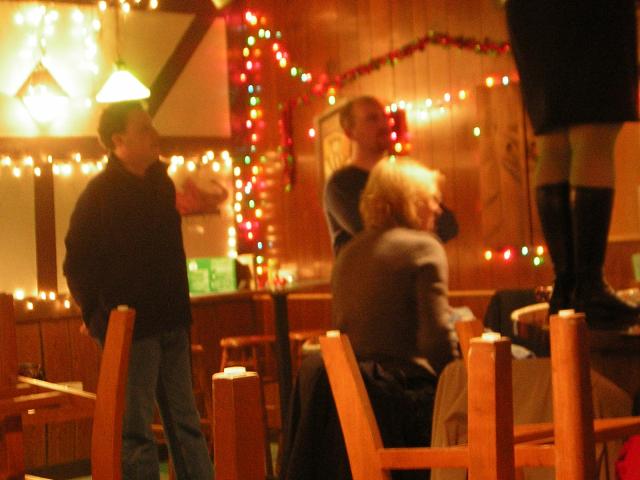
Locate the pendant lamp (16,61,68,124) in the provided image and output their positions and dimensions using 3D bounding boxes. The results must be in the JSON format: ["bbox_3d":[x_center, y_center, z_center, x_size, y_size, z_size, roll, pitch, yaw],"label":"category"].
[{"bbox_3d":[-1.291,-0.686,8.000,0.240,0.300,0.240,-2,1,37],"label":"pendant lamp"}]

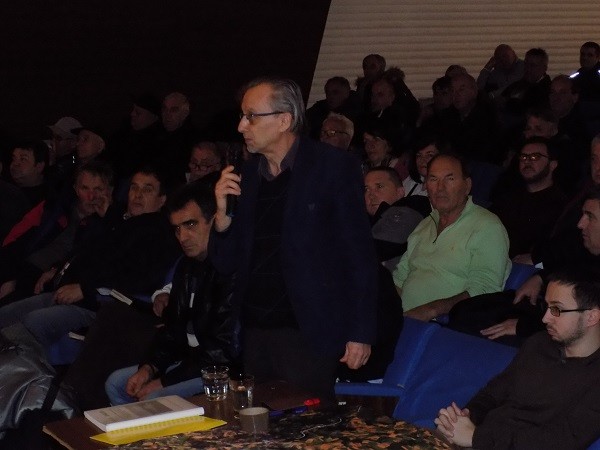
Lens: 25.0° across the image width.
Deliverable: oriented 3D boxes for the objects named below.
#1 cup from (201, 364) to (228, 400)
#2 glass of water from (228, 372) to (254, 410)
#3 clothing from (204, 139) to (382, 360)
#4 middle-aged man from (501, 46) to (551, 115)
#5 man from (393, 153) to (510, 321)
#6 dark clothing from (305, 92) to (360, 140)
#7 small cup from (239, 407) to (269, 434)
[{"bbox_3d":[-0.243,0.455,3.860,0.080,0.087,0.080,-2,7,0],"label":"cup"},{"bbox_3d":[-0.162,0.467,3.770,0.071,0.091,0.071,-2,7,0],"label":"glass of water"},{"bbox_3d":[-0.020,0.068,4.300,0.490,0.690,0.360,3,9,33],"label":"clothing"},{"bbox_3d":[1.540,-0.550,8.800,0.560,1.150,0.700,1,8,20],"label":"middle-aged man"},{"bbox_3d":[0.570,0.320,5.400,0.550,1.220,0.750,1,8,22],"label":"man"},{"bbox_3d":[0.210,-0.500,8.300,0.460,0.560,0.340,0,8,12],"label":"dark clothing"},{"bbox_3d":[-0.123,0.518,3.580,0.077,0.052,0.077,-2,7,0],"label":"small cup"}]

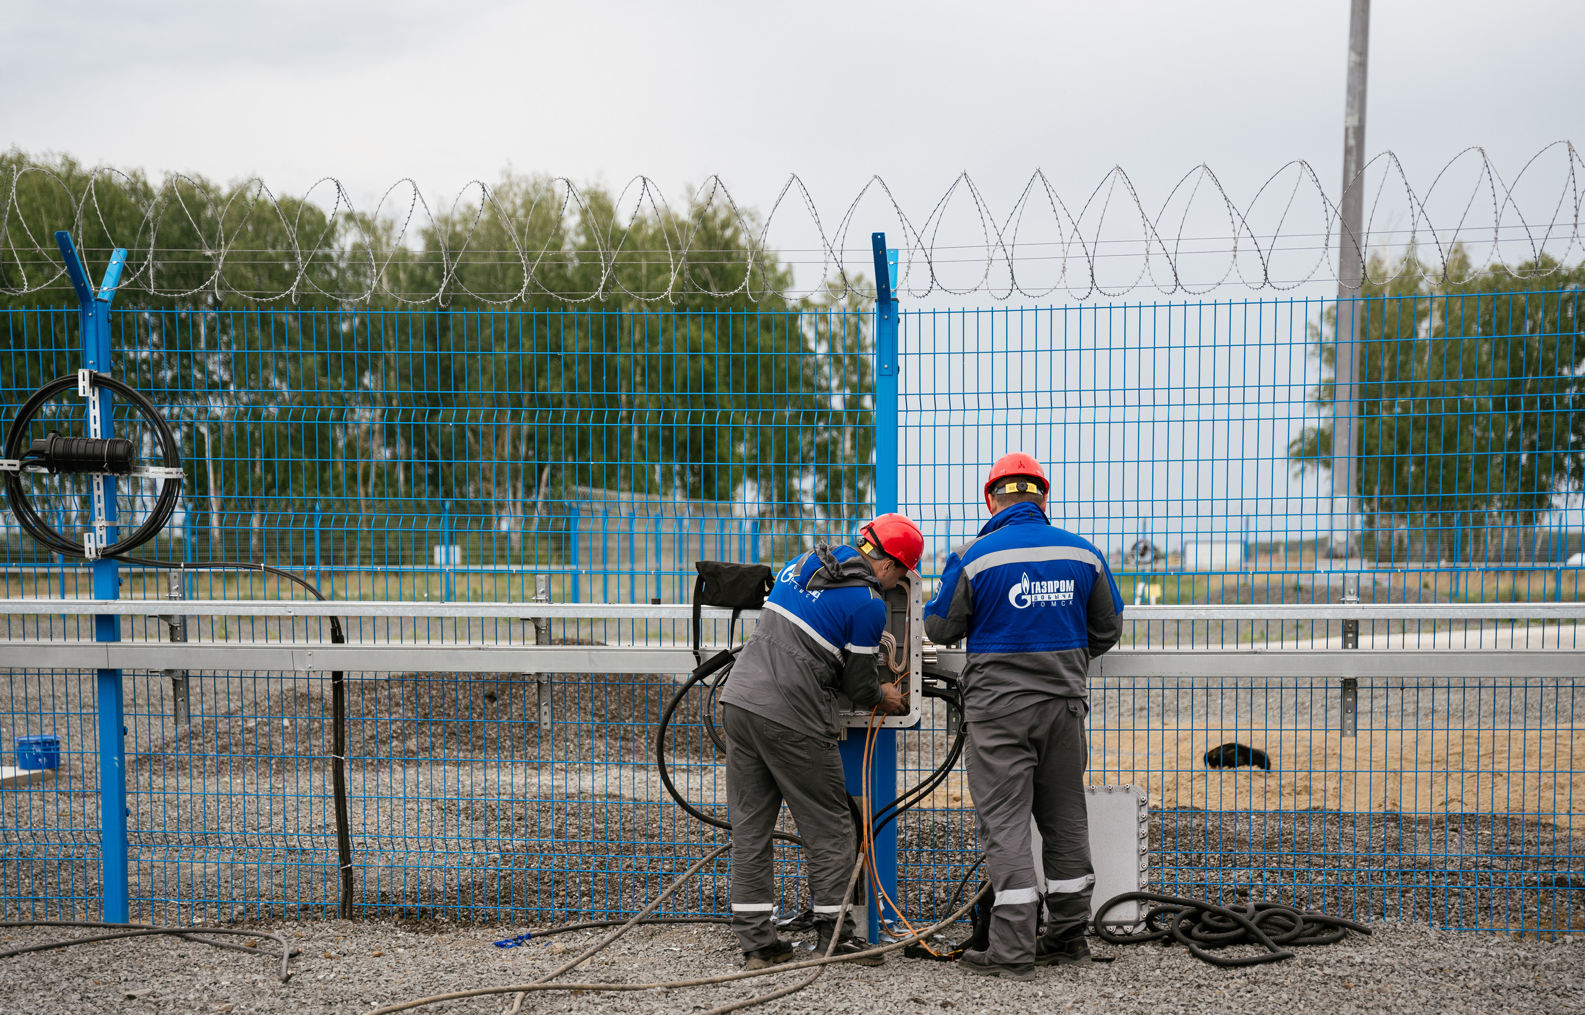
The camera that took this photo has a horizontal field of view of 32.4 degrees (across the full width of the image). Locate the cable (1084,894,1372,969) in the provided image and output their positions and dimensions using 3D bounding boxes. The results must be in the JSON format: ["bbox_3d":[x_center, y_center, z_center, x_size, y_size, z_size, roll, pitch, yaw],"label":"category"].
[{"bbox_3d":[1.540,1.470,9.570,0.950,0.180,0.620,0,2,11],"label":"cable"}]

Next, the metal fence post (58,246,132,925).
[{"bbox_3d":[-2.750,0.290,10.880,0.100,2.720,0.540,-1,2,11],"label":"metal fence post"}]

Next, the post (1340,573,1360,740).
[{"bbox_3d":[2.020,0.540,9.880,0.050,0.600,0.045,0,2,11],"label":"post"}]

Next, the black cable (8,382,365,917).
[{"bbox_3d":[-2.420,0.535,10.740,1.440,2.140,0.200,0,2,11],"label":"black cable"}]

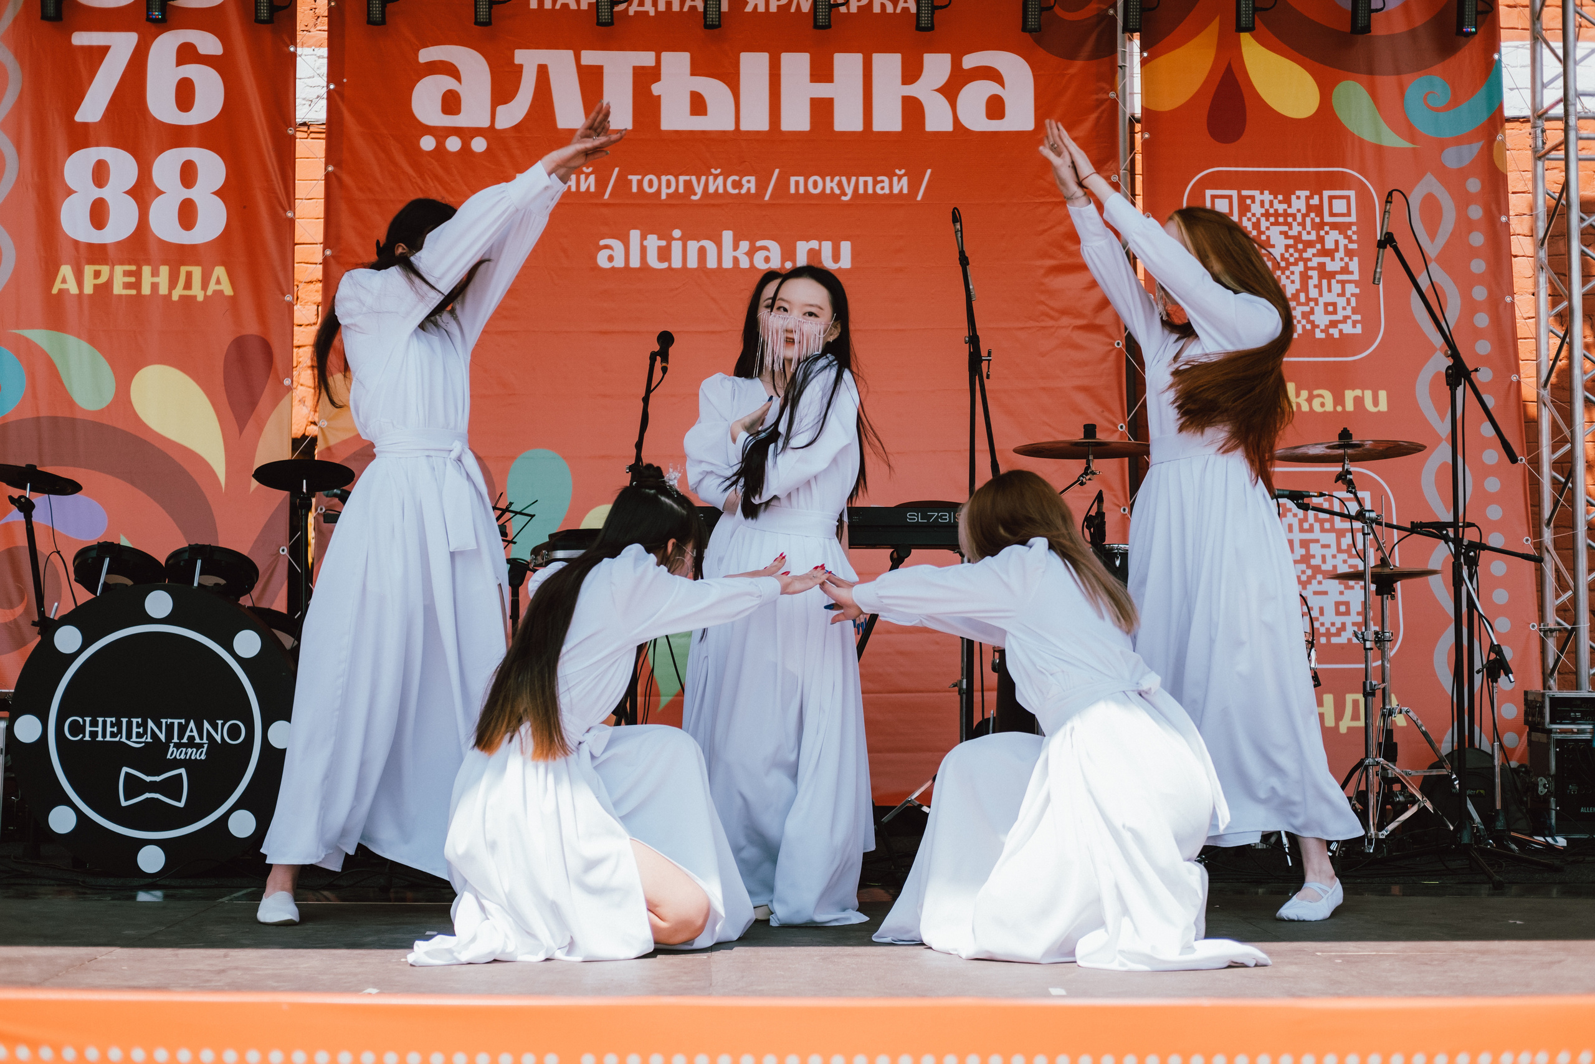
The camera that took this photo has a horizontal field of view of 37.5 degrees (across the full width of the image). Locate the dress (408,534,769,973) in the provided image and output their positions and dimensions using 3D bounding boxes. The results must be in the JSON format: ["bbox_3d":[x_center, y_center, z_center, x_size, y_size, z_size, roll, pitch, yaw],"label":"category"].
[{"bbox_3d":[-0.400,0.434,4.803,0.780,0.820,0.570,2,-4,-25],"label":"dress"}]

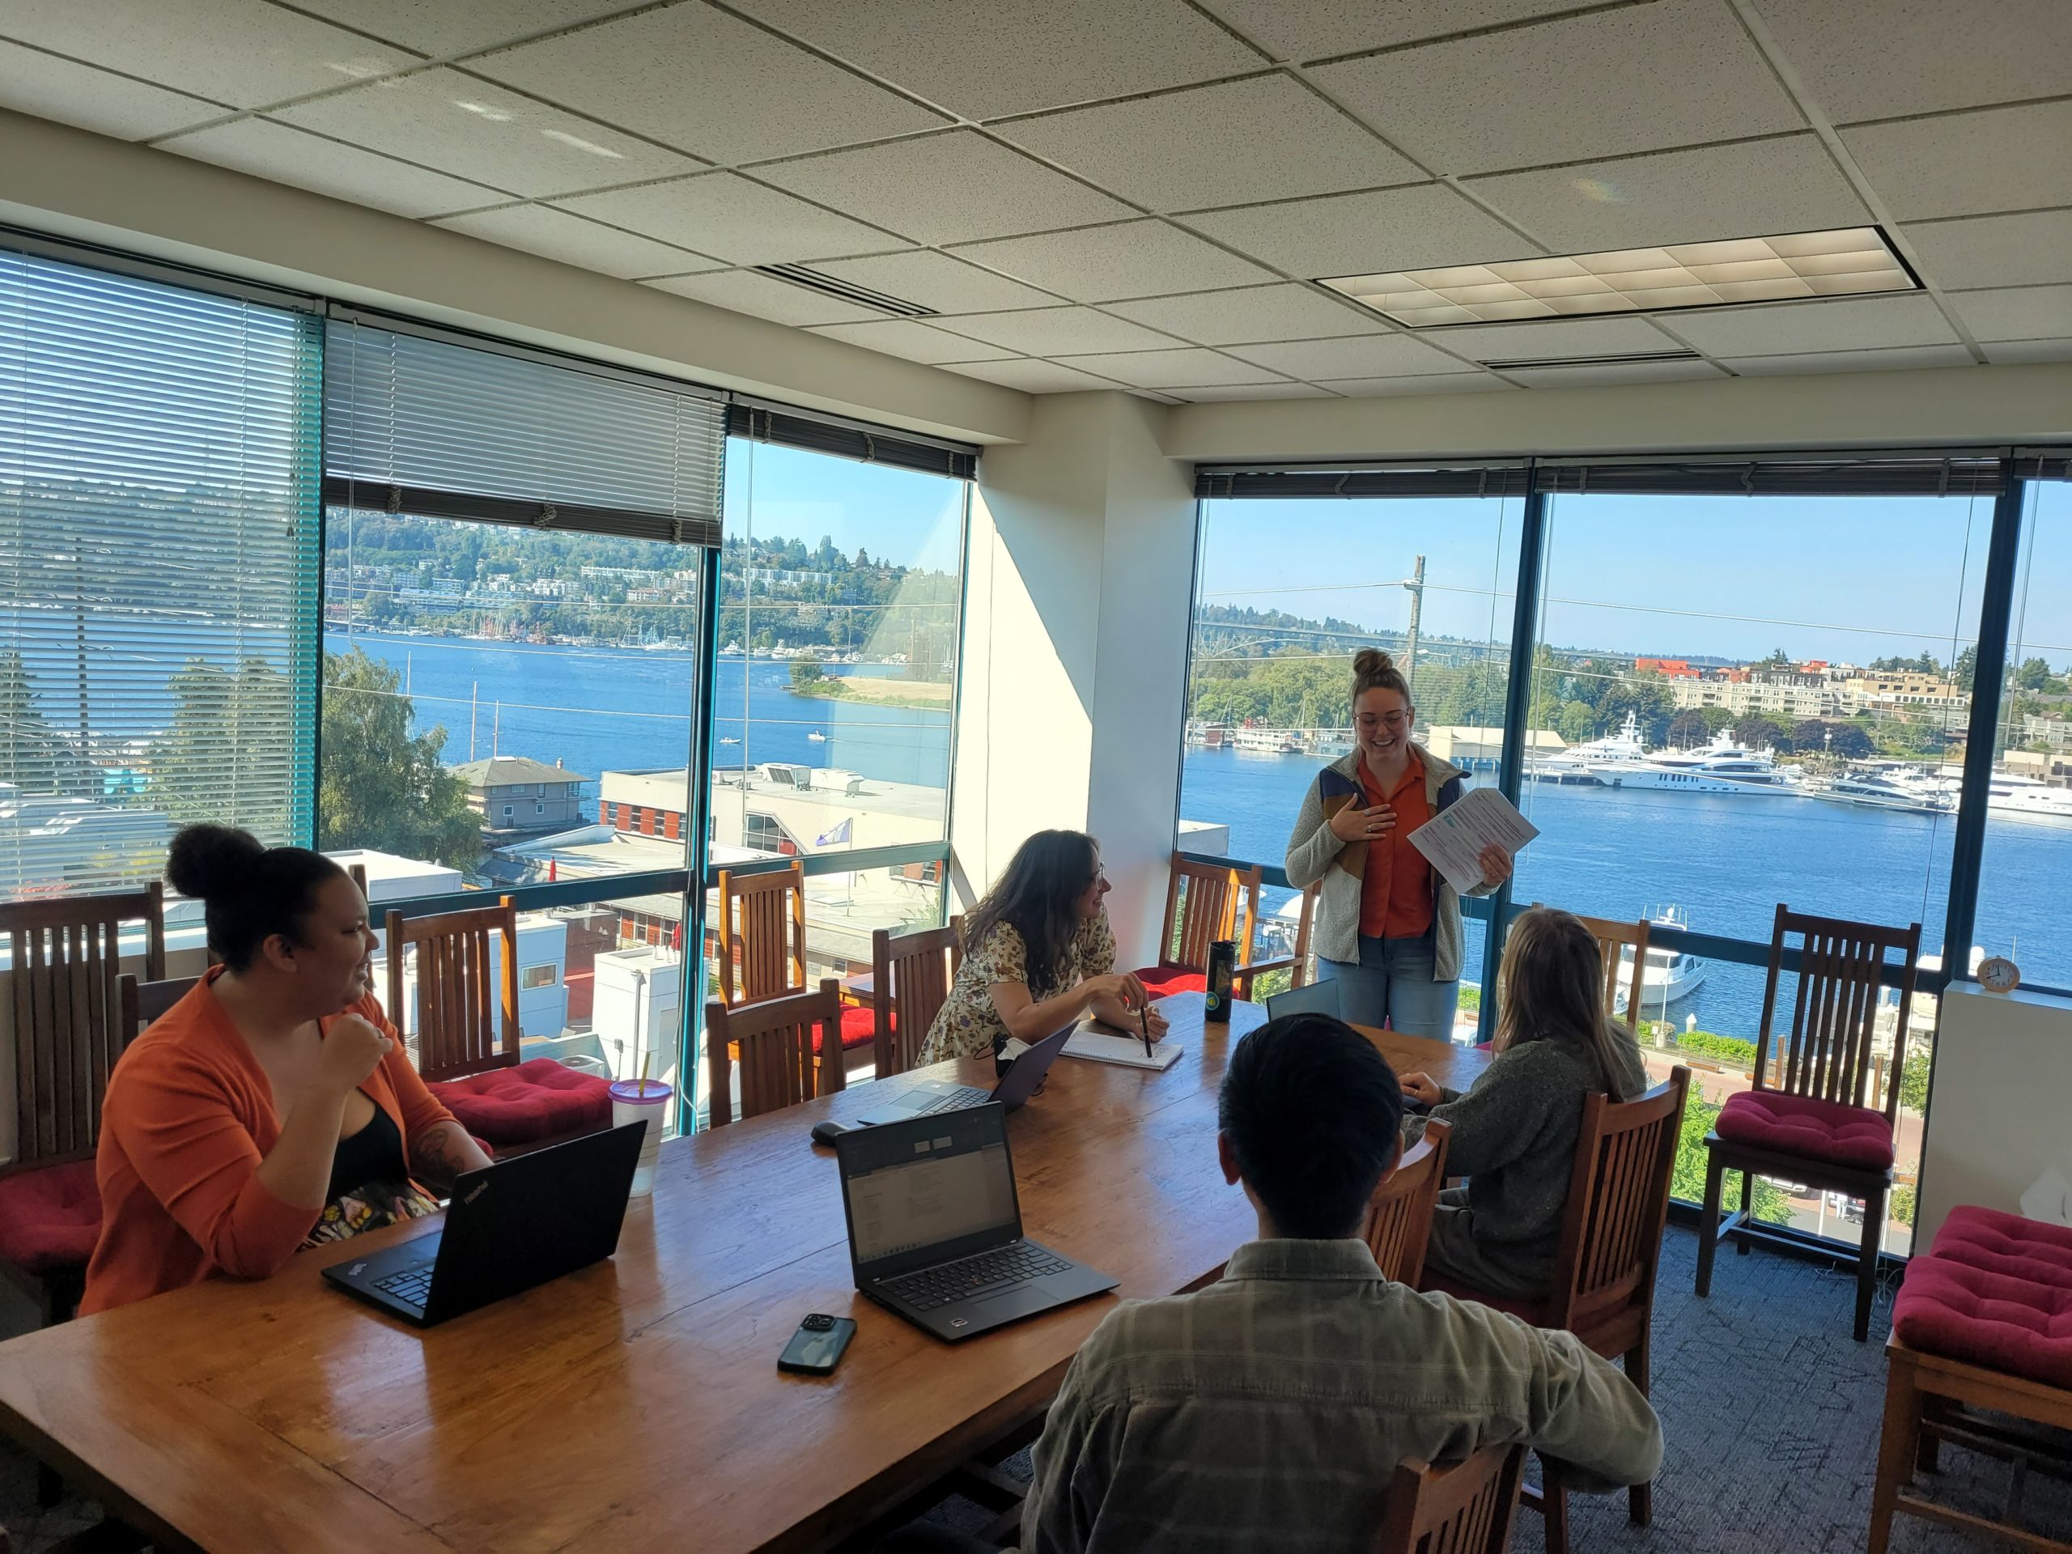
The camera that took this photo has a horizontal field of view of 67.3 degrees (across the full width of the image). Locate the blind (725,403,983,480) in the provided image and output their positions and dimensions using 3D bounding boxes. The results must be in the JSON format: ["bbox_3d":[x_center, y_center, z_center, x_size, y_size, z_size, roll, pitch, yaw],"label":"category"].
[{"bbox_3d":[-0.576,-1.121,5.226,0.050,0.115,1.200,7,6,36],"label":"blind"}]

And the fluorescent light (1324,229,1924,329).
[{"bbox_3d":[1.281,-1.139,3.517,1.200,0.080,0.600,7,6,36],"label":"fluorescent light"}]

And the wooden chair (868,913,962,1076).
[{"bbox_3d":[-0.134,0.885,3.939,0.520,0.950,0.460,7,6,36],"label":"wooden chair"}]

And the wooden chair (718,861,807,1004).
[{"bbox_3d":[-0.695,0.781,4.721,0.520,0.950,0.460,7,6,36],"label":"wooden chair"}]

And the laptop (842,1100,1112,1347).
[{"bbox_3d":[-0.083,0.647,2.289,0.324,0.222,0.283,-1,7,-43],"label":"laptop"}]

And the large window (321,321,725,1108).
[{"bbox_3d":[-1.382,-0.003,4.274,0.100,2.220,1.260,7,6,36],"label":"large window"}]

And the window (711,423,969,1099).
[{"bbox_3d":[-0.666,-0.004,5.367,0.080,2.240,1.170,7,6,36],"label":"window"}]

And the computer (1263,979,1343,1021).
[{"bbox_3d":[0.713,0.588,3.503,0.265,0.200,0.310,8,7,40],"label":"computer"}]

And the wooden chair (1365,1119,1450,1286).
[{"bbox_3d":[0.369,1.017,2.662,0.500,0.925,0.450,8,7,40],"label":"wooden chair"}]

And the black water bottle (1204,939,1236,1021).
[{"bbox_3d":[0.484,0.521,4.029,0.069,0.210,0.069,7,6,36],"label":"black water bottle"}]

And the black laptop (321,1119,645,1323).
[{"bbox_3d":[-0.777,0.606,2.218,0.286,0.230,0.321,7,6,33],"label":"black laptop"}]

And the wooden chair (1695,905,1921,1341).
[{"bbox_3d":[2.186,0.938,4.370,0.460,1.060,0.540,8,6,39],"label":"wooden chair"}]

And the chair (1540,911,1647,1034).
[{"bbox_3d":[1.562,0.902,4.737,0.450,0.930,0.520,7,6,36],"label":"chair"}]

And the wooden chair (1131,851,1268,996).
[{"bbox_3d":[0.461,0.798,5.349,0.460,0.950,0.520,7,6,36],"label":"wooden chair"}]

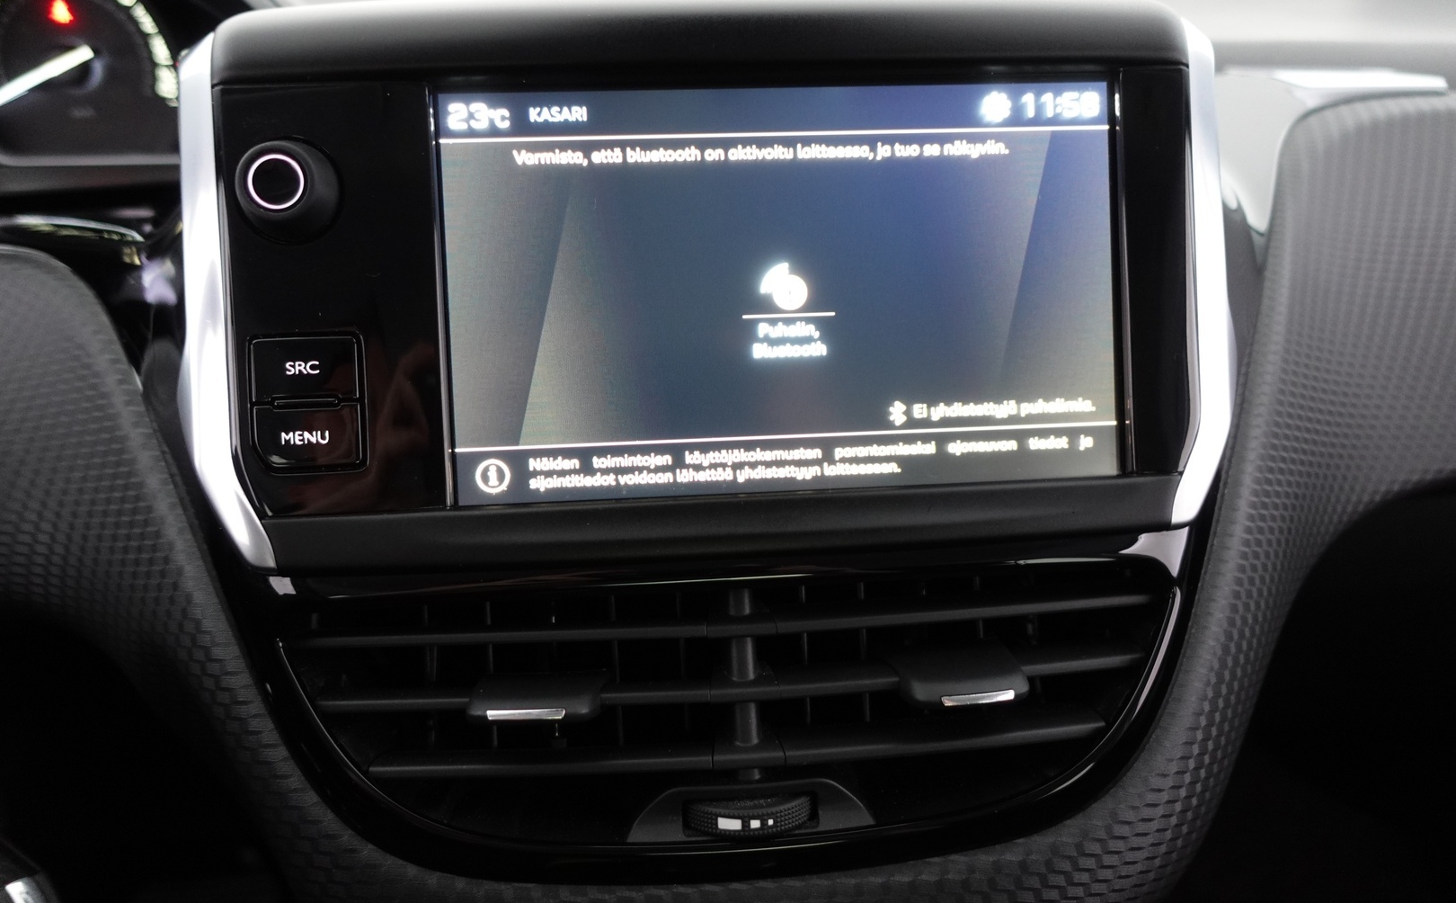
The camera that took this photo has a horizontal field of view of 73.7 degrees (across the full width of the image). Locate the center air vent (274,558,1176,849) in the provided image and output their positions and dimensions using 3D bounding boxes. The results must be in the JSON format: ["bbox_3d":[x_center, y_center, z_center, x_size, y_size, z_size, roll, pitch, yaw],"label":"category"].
[{"bbox_3d":[0.004,0.056,0.227,0.203,0.064,0.034,-3,1,-4],"label":"center air vent"}]

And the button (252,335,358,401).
[{"bbox_3d":[-0.093,-0.018,0.214,0.022,0.014,0.004,-3,1,-4],"label":"button"}]

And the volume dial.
[{"bbox_3d":[-0.096,-0.057,0.209,0.023,0.023,0.011,-3,1,-4],"label":"volume dial"}]

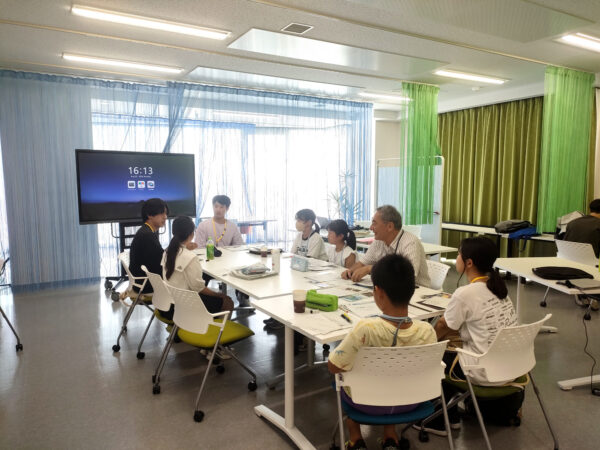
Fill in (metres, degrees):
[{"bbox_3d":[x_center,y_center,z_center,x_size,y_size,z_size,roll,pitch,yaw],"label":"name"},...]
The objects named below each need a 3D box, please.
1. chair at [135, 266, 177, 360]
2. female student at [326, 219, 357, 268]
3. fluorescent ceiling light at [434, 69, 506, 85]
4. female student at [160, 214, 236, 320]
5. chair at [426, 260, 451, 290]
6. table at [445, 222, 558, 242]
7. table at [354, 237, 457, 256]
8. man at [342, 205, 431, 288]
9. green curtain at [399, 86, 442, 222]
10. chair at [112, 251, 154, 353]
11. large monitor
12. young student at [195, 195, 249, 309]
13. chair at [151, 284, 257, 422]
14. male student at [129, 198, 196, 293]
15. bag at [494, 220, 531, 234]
[{"bbox_3d":[-0.969,0.714,3.754,0.580,0.820,0.560,-4,7,-34],"label":"chair"},{"bbox_3d":[0.371,0.501,4.892,0.620,1.120,0.420,-3,6,-28],"label":"female student"},{"bbox_3d":[2.137,-1.805,5.790,1.260,0.080,0.220,-3,6,-29],"label":"fluorescent ceiling light"},{"bbox_3d":[-0.859,0.520,3.845,0.680,1.190,0.450,-4,7,-35],"label":"female student"},{"bbox_3d":[0.981,0.716,4.223,0.580,0.800,0.580,-2,6,-24],"label":"chair"},{"bbox_3d":[2.974,0.472,6.825,0.620,0.720,1.950,-3,6,-29],"label":"table"},{"bbox_3d":[1.256,0.607,6.085,0.880,0.700,1.300,-3,6,-30],"label":"table"},{"bbox_3d":[0.663,0.478,3.855,0.750,1.270,0.520,-3,6,-27],"label":"man"},{"bbox_3d":[1.614,-0.930,6.309,0.720,1.870,0.120,-3,6,-29],"label":"green curtain"},{"bbox_3d":[-1.444,0.695,4.459,0.580,0.800,0.580,-1,5,-16],"label":"chair"},{"bbox_3d":[-2.157,-0.516,6.351,1.630,0.926,0.090,-5,7,-42],"label":"large monitor"},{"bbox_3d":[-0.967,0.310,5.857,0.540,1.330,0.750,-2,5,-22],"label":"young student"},{"bbox_3d":[-0.660,0.798,3.289,0.580,0.810,0.580,-5,7,-44],"label":"chair"},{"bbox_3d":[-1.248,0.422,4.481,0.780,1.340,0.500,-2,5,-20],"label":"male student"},{"bbox_3d":[3.372,0.025,7.452,0.320,0.190,0.480,-3,6,-30],"label":"bag"}]

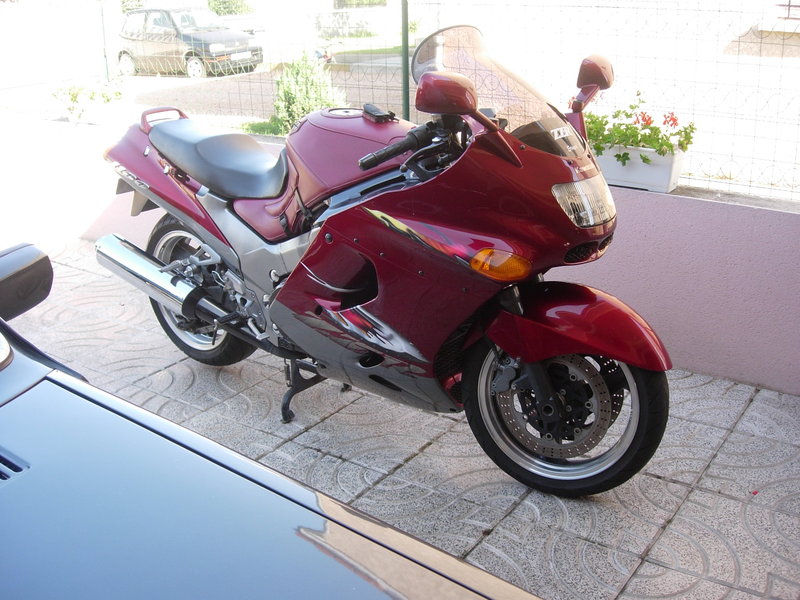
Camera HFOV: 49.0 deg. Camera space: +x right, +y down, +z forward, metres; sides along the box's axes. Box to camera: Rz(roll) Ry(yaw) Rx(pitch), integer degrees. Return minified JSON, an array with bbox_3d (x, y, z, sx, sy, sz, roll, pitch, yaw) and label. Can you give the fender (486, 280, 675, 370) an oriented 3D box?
[{"bbox_3d":[0.487,0.061,2.435,0.540,0.215,0.220,8,15,23],"label":"fender"}]

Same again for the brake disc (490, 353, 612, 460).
[{"bbox_3d":[0.425,0.283,2.427,0.320,0.320,0.030,8,15,23],"label":"brake disc"}]

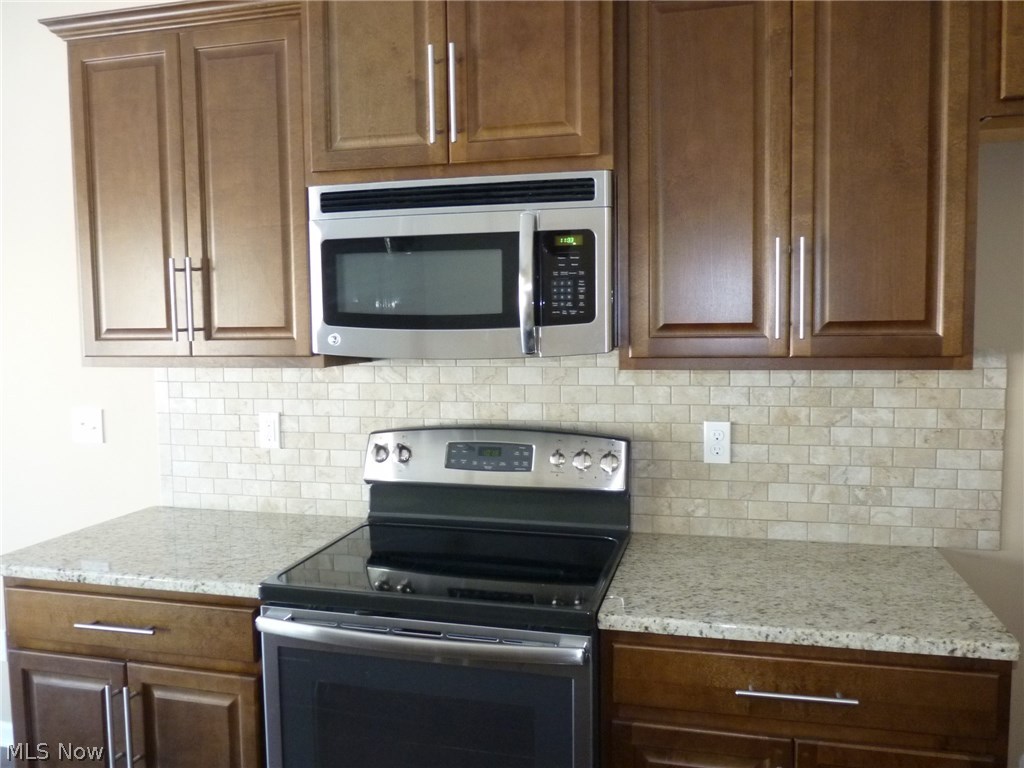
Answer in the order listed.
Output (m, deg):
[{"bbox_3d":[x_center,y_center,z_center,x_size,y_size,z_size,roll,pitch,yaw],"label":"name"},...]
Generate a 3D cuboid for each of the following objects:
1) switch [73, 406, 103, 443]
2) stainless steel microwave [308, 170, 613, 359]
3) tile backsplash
[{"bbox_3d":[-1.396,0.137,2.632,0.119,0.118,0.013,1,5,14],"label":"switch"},{"bbox_3d":[-0.098,-0.289,2.068,0.758,0.423,0.406,1,5,14],"label":"stainless steel microwave"},{"bbox_3d":[0.043,0.155,2.281,2.432,0.510,0.011,1,5,14],"label":"tile backsplash"}]

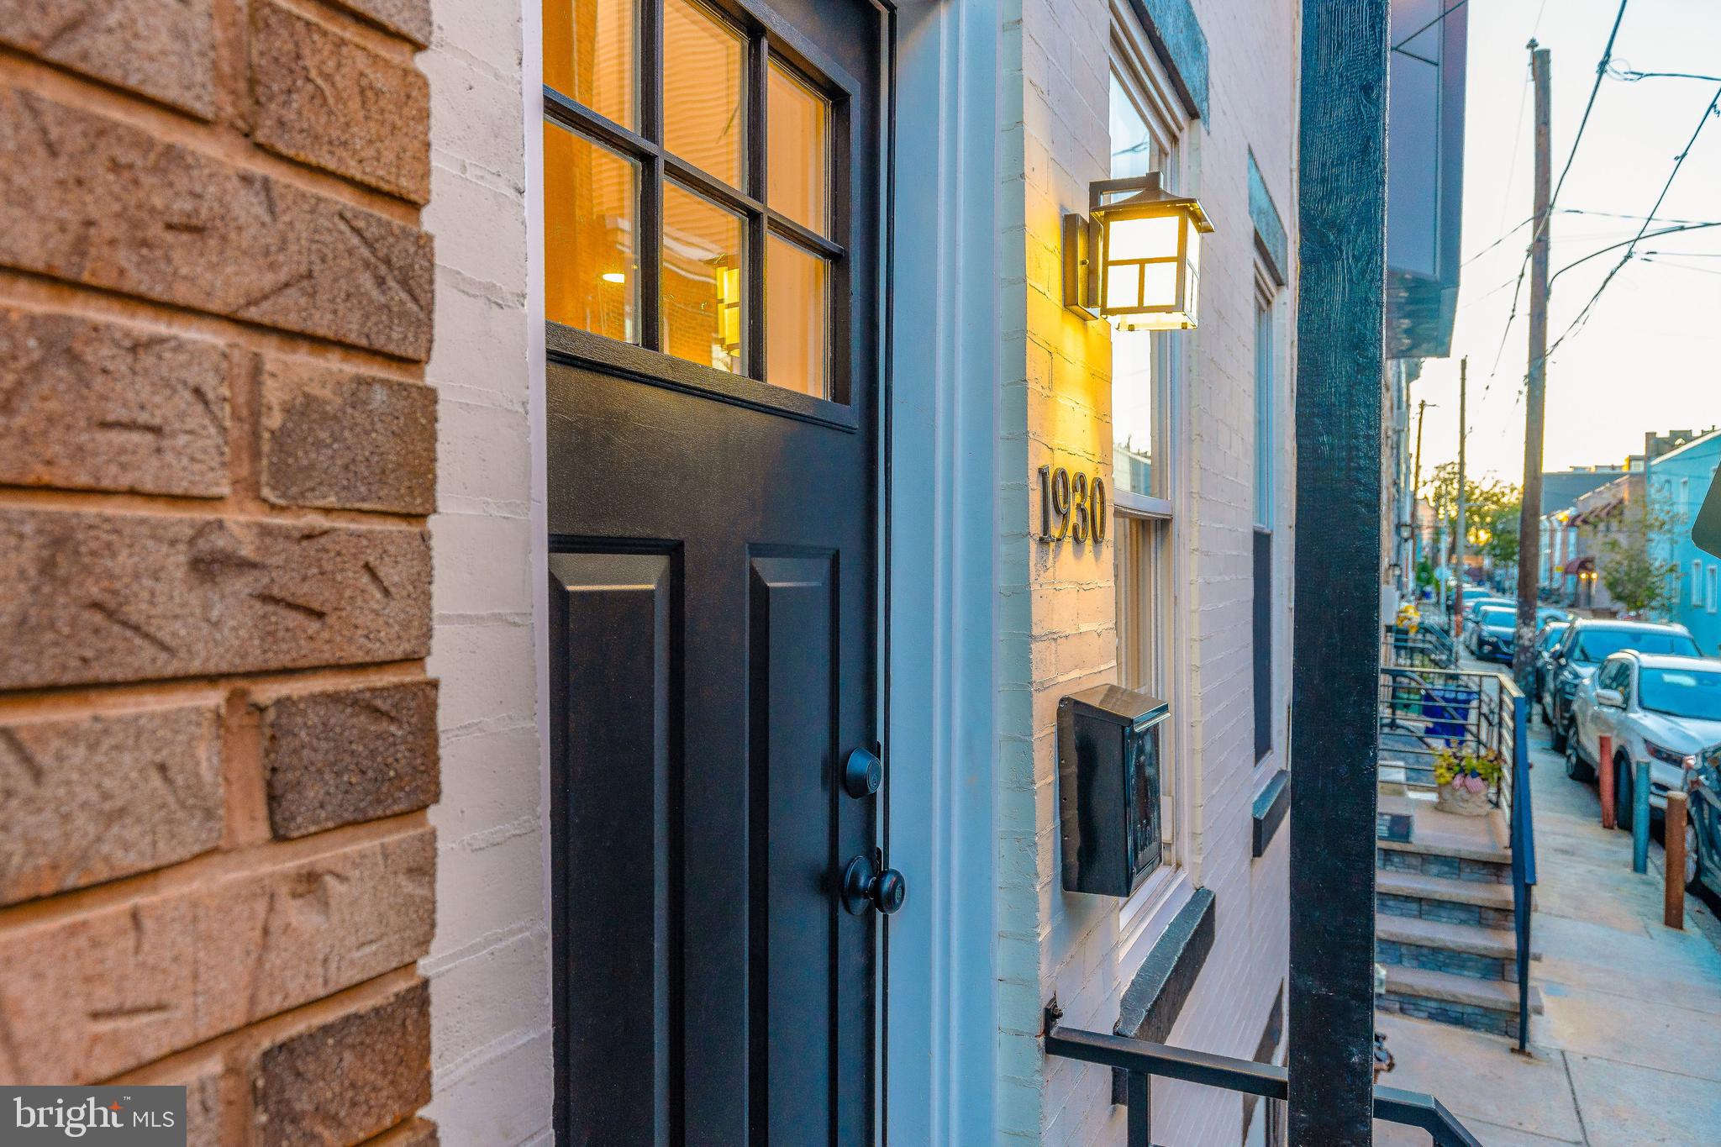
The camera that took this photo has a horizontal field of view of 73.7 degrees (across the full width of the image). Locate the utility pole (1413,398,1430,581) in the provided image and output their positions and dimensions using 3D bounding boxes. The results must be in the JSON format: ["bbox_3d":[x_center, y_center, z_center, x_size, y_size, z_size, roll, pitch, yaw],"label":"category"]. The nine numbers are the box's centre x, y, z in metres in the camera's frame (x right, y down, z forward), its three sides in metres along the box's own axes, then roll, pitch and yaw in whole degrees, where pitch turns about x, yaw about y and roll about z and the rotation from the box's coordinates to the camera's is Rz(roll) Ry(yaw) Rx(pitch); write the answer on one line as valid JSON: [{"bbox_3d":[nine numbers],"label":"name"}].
[{"bbox_3d":[29.075,-3.447,60.000,0.280,11.200,0.280,2,0,26],"label":"utility pole"}]

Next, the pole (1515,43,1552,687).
[{"bbox_3d":[10.531,-2.938,17.900,0.330,10.500,0.330,1,0,26],"label":"pole"}]

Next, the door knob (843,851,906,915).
[{"bbox_3d":[0.021,0.385,1.416,0.062,0.074,0.074,0,0,26],"label":"door knob"}]

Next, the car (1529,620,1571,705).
[{"bbox_3d":[13.194,1.646,20.931,1.820,1.470,4.600,0,0,26],"label":"car"}]

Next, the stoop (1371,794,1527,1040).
[{"bbox_3d":[3.470,1.986,7.009,1.020,0.740,2.400,0,0,26],"label":"stoop"}]

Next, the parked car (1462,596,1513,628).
[{"bbox_3d":[20.368,1.584,36.681,1.820,1.520,4.600,0,0,26],"label":"parked car"}]

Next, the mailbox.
[{"bbox_3d":[0.386,0.316,1.730,0.113,0.285,0.215,0,0,26],"label":"mailbox"}]

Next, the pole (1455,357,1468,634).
[{"bbox_3d":[21.921,-2.769,41.800,0.300,10.200,0.300,1,0,26],"label":"pole"}]

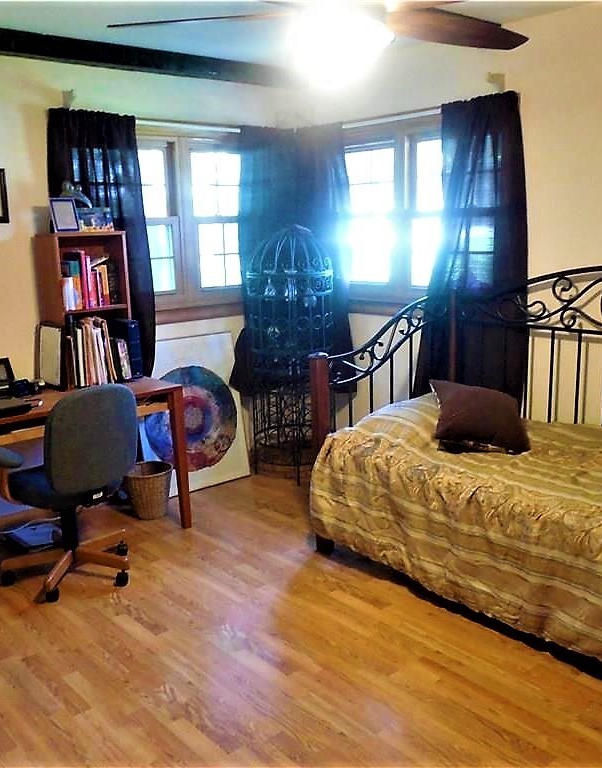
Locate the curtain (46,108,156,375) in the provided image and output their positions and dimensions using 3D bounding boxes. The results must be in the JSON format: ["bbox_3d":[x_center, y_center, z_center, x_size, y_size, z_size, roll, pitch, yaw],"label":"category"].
[{"bbox_3d":[-1.039,-0.645,3.954,0.532,1.532,0.114,-11,16,-38],"label":"curtain"}]

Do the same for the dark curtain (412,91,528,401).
[{"bbox_3d":[0.848,-0.627,3.811,0.114,1.608,0.745,-11,16,-38],"label":"dark curtain"}]

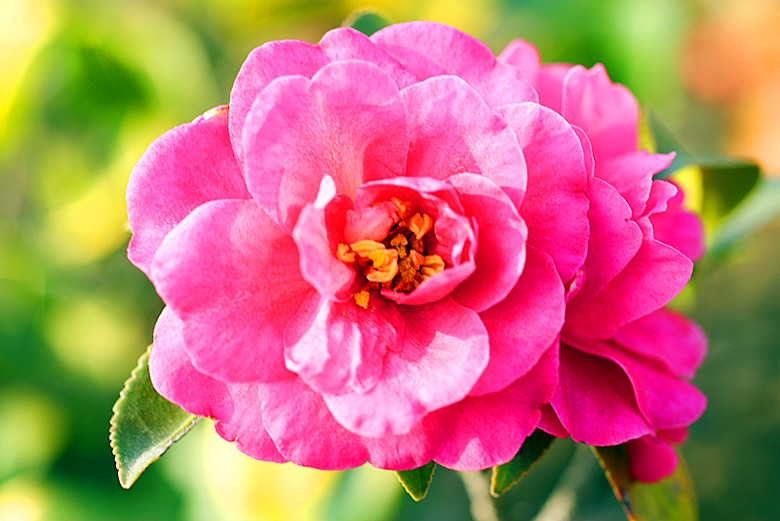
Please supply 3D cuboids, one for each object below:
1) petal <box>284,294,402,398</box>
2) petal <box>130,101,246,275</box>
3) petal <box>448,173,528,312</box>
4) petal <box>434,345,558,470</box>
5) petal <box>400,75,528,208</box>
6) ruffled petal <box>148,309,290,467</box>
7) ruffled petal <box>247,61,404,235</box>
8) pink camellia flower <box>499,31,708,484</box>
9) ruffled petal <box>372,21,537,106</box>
[{"bbox_3d":[-0.009,0.015,0.293,0.020,0.018,0.010,12,-15,0],"label":"petal"},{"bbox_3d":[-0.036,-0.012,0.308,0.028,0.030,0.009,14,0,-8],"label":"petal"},{"bbox_3d":[0.017,-0.003,0.297,0.019,0.025,0.010,-3,0,40],"label":"petal"},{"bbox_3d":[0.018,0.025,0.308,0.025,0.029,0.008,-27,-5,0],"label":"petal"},{"bbox_3d":[0.013,-0.021,0.300,0.023,0.027,0.010,25,18,0],"label":"petal"},{"bbox_3d":[-0.030,0.022,0.308,0.029,0.027,0.009,-41,0,-5],"label":"ruffled petal"},{"bbox_3d":[-0.011,-0.020,0.296,0.029,0.032,0.011,-7,20,0],"label":"ruffled petal"},{"bbox_3d":[0.043,0.000,0.383,0.055,0.104,0.092,0,9,28],"label":"pink camellia flower"},{"bbox_3d":[0.014,-0.042,0.360,0.037,0.024,0.014,0,7,0],"label":"ruffled petal"}]

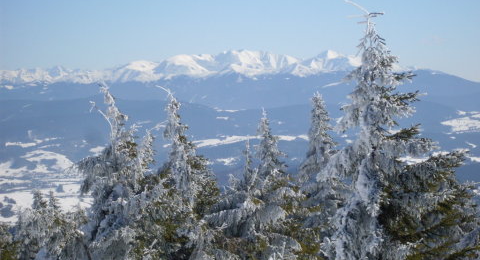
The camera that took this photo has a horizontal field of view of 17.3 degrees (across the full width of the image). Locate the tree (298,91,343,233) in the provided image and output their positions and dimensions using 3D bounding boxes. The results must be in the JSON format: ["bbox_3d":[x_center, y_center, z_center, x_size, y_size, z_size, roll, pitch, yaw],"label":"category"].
[{"bbox_3d":[1.057,0.746,20.500,1.100,2.464,1.100,0,2,0],"label":"tree"}]

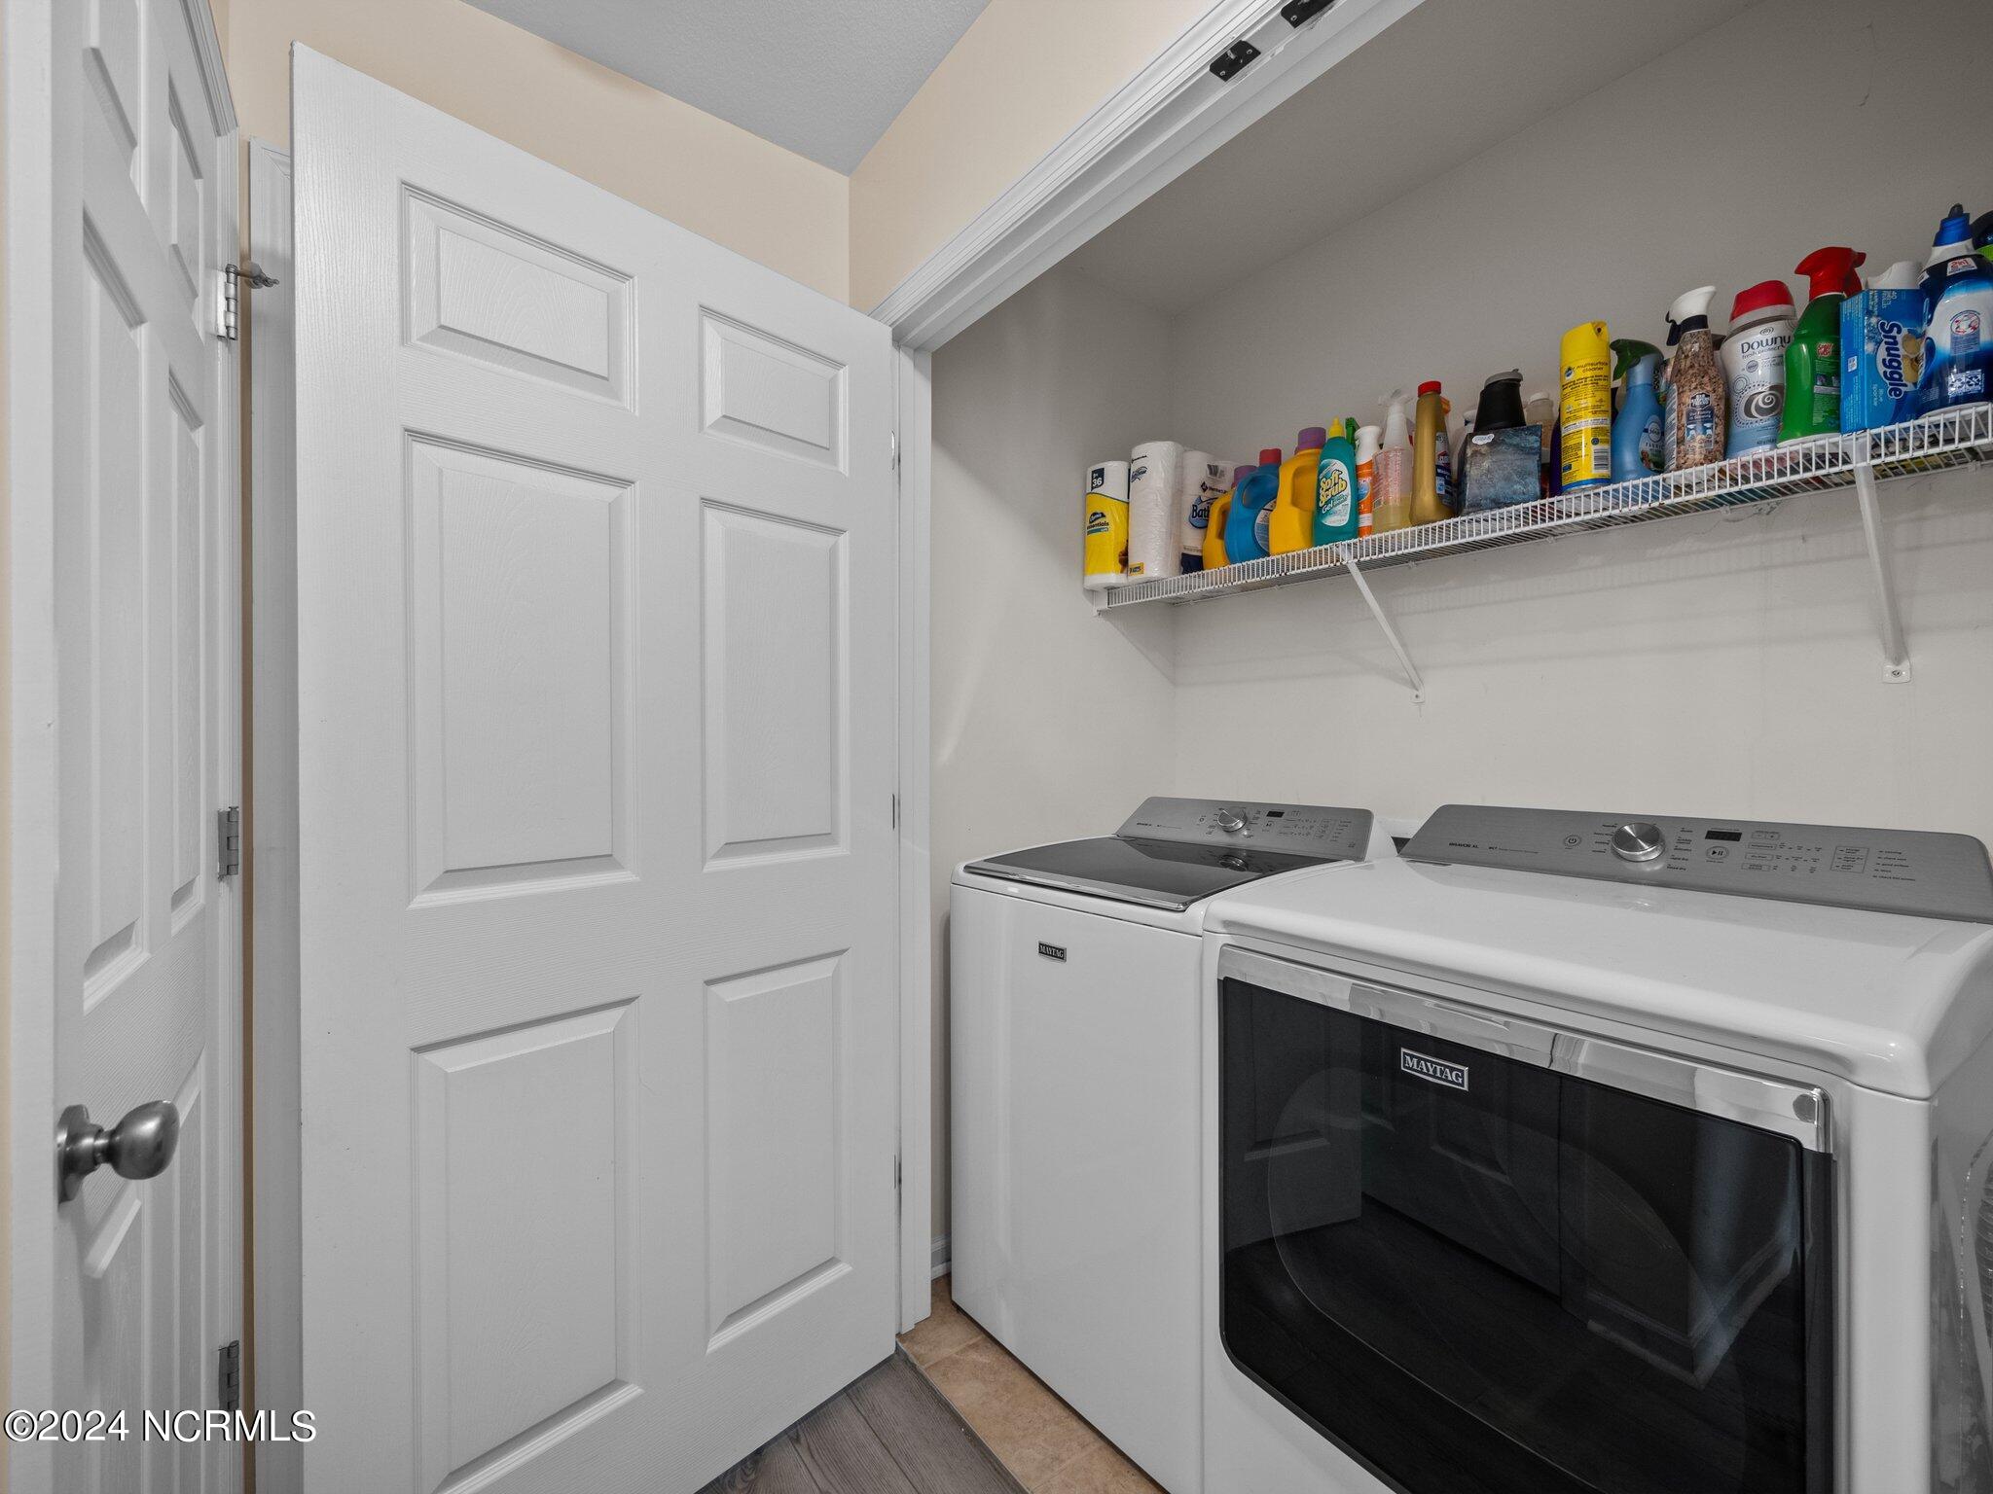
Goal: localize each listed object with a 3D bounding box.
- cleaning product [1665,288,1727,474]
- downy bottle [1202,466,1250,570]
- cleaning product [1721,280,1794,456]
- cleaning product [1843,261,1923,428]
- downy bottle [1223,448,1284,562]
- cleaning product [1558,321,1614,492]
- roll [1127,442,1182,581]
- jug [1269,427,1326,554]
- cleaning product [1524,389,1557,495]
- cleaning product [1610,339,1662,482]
[{"bbox_3d":[0.992,-0.517,1.143,0.070,0.258,0.062,0,0,18],"label":"cleaning product"},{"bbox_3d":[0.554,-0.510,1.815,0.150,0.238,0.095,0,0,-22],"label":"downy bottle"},{"bbox_3d":[1.038,-0.506,1.099,0.072,0.237,0.063,0,0,29],"label":"cleaning product"},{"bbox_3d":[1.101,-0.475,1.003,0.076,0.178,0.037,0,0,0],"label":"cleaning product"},{"bbox_3d":[0.621,-0.544,1.855,0.172,0.270,0.093,0,0,-26],"label":"downy bottle"},{"bbox_3d":[0.907,-0.512,1.238,0.065,0.248,0.065,0,0,18],"label":"cleaning product"},{"bbox_3d":[0.399,-0.574,2.010,0.130,0.315,0.130,0,0,12],"label":"roll"},{"bbox_3d":[0.688,-0.551,1.771,0.181,0.282,0.090,0,0,-33],"label":"jug"},{"bbox_3d":[0.981,-0.526,1.451,0.061,0.233,0.057,0,0,25],"label":"cleaning product"},{"bbox_3d":[1.044,-0.534,1.301,0.102,0.249,0.067,0,0,-12],"label":"cleaning product"}]

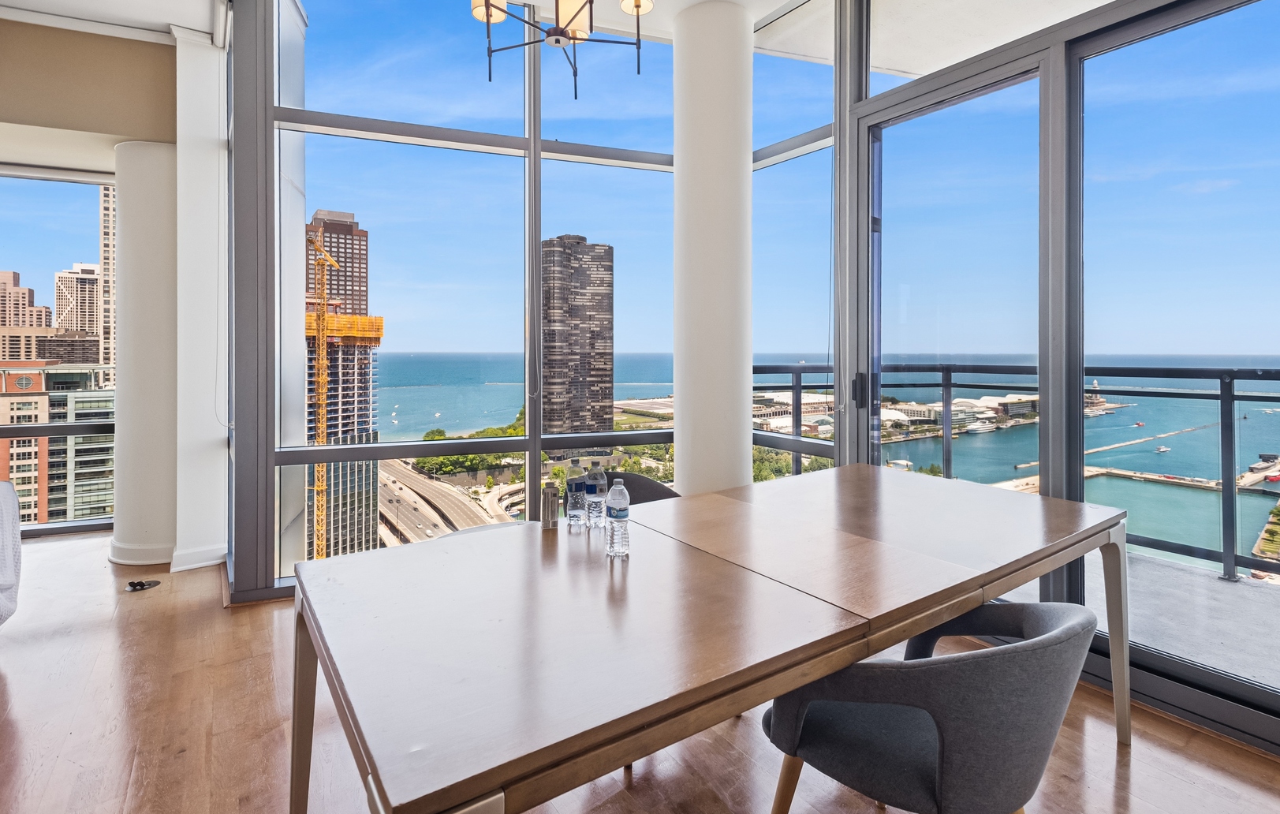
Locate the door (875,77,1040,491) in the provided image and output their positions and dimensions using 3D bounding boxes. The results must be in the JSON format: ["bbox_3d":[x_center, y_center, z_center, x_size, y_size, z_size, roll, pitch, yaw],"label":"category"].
[{"bbox_3d":[1.490,-0.300,2.925,0.070,2.420,0.840,-2,4,-35],"label":"door"}]

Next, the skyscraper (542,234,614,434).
[{"bbox_3d":[-55.000,-46.500,505.000,66.000,196.000,66.000,1,4,18],"label":"skyscraper"}]

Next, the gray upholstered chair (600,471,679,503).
[{"bbox_3d":[-0.030,0.700,2.310,0.560,0.800,0.590,-2,4,-35],"label":"gray upholstered chair"}]

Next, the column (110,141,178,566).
[{"bbox_3d":[-3.110,-0.360,3.980,0.560,2.600,0.560,0,3,0],"label":"column"}]

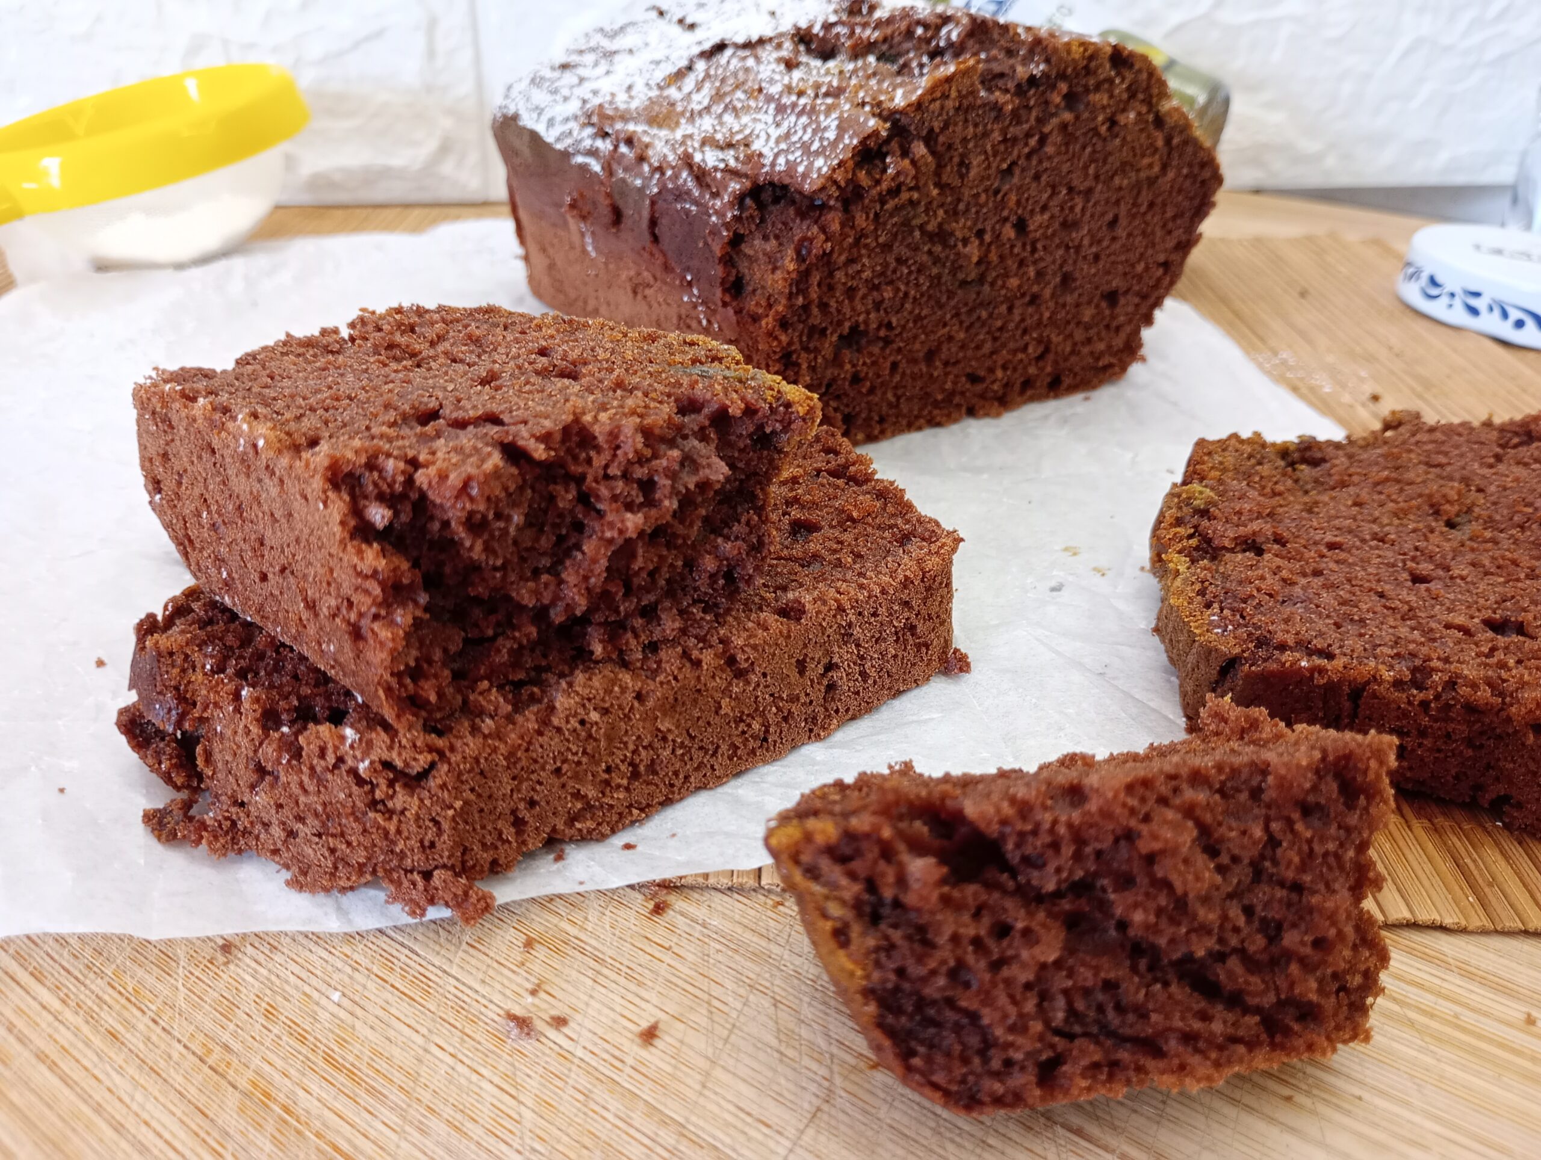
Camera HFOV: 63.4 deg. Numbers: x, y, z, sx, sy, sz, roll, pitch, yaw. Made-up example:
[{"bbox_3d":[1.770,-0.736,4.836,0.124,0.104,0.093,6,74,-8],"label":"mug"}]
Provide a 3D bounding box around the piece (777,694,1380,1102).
[{"bbox_3d":[0.031,0.035,0.140,0.065,0.038,0.024,-5,28,-10],"label":"piece"}]

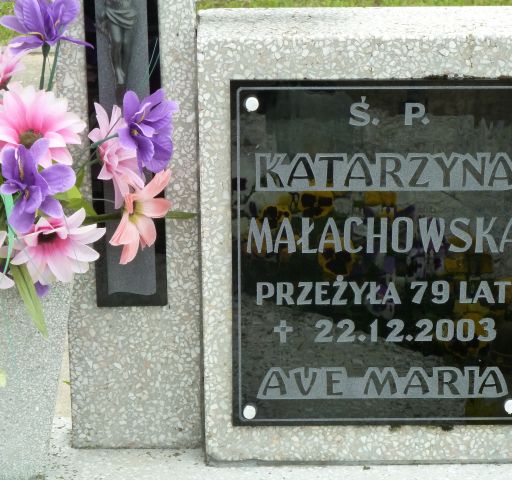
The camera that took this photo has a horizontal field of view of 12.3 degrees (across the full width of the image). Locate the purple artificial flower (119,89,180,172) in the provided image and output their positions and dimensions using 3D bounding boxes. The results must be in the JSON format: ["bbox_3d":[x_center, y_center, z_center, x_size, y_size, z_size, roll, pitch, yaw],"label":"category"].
[{"bbox_3d":[-0.113,-0.114,2.480,0.070,0.090,0.058,-19,19,-42],"label":"purple artificial flower"}]

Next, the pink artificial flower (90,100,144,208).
[{"bbox_3d":[-0.148,-0.090,2.510,0.045,0.110,0.080,10,22,39],"label":"pink artificial flower"}]

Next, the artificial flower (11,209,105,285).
[{"bbox_3d":[-0.208,0.007,2.481,0.100,0.088,0.055,-8,21,-21],"label":"artificial flower"}]

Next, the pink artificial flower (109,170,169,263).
[{"bbox_3d":[-0.123,-0.025,2.512,0.052,0.100,0.068,19,27,42],"label":"pink artificial flower"}]

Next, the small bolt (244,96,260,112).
[{"bbox_3d":[-0.004,-0.144,2.519,0.015,0.015,0.006,0,20,0],"label":"small bolt"}]

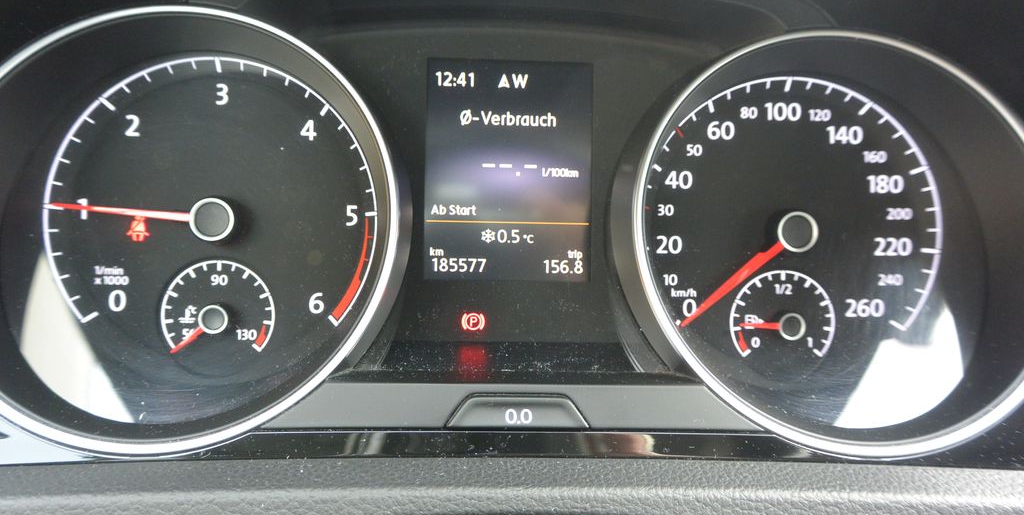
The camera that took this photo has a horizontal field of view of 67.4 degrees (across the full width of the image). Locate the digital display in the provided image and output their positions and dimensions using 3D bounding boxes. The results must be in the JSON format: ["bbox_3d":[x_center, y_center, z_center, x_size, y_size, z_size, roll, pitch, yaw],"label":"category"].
[{"bbox_3d":[-0.001,-0.029,0.261,0.055,0.073,0.010,1,1,-3],"label":"digital display"}]

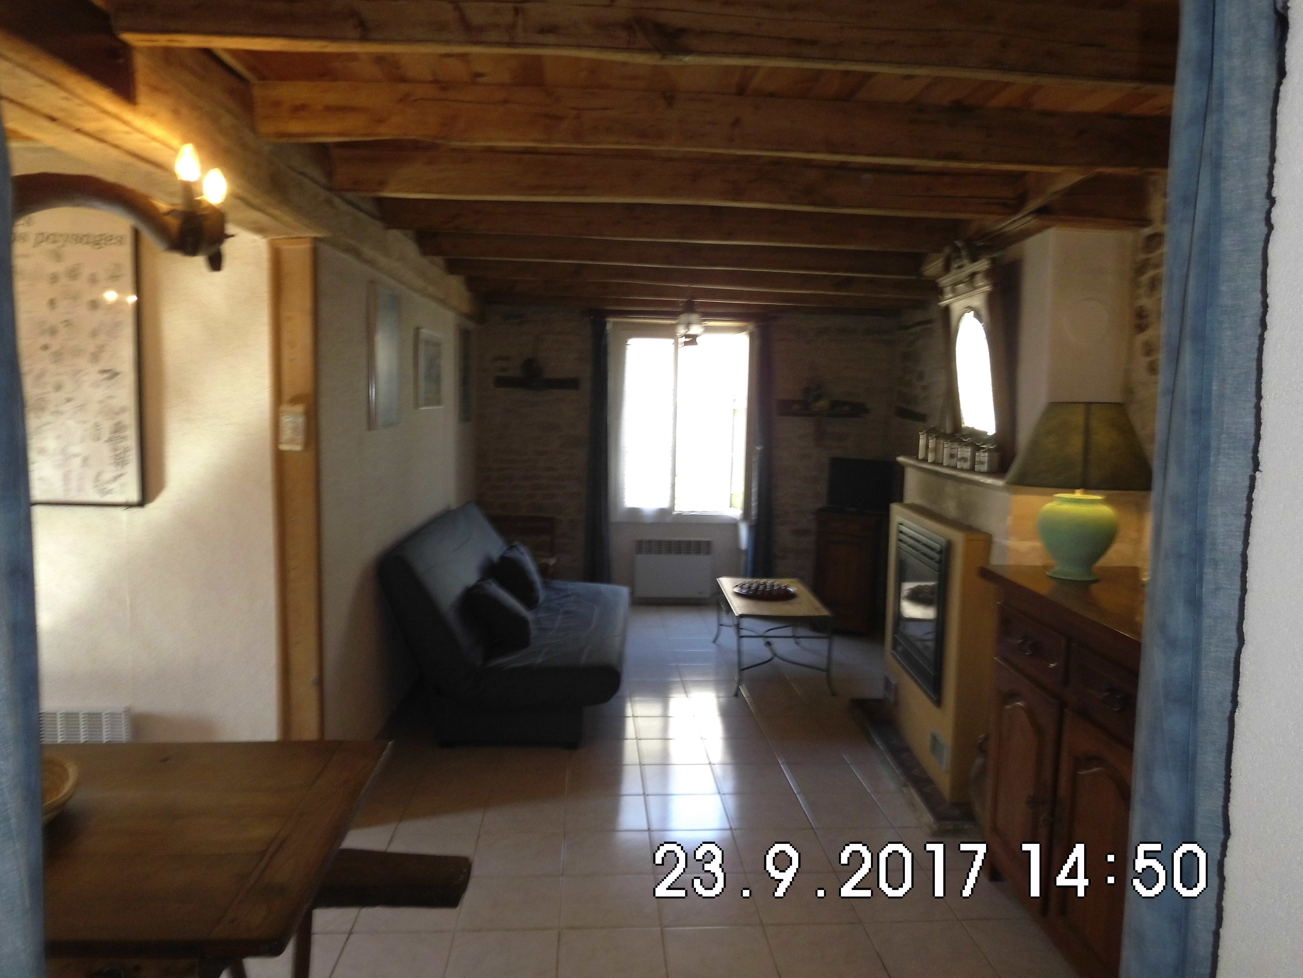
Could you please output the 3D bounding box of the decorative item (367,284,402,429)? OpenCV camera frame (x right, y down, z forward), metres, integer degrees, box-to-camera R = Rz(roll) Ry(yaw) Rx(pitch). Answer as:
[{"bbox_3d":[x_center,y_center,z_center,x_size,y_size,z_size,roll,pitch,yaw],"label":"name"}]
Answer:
[{"bbox_3d":[-1.221,-0.609,4.163,0.032,0.647,0.503,1,5,-2],"label":"decorative item"}]

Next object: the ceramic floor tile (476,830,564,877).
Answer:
[{"bbox_3d":[-0.461,1.285,3.175,0.305,0.010,0.305,1,5,-4],"label":"ceramic floor tile"}]

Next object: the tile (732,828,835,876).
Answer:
[{"bbox_3d":[0.472,1.315,3.282,0.315,0.010,0.315,1,5,-4],"label":"tile"}]

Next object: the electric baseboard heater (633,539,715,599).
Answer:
[{"bbox_3d":[0.170,0.621,7.079,0.639,0.456,0.099,1,5,-4],"label":"electric baseboard heater"}]

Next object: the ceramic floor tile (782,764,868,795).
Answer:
[{"bbox_3d":[0.736,1.246,3.873,0.305,0.010,0.305,1,5,-4],"label":"ceramic floor tile"}]

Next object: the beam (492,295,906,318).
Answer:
[{"bbox_3d":[0.333,-1.465,6.979,3.276,0.170,0.110,1,5,-4],"label":"beam"}]

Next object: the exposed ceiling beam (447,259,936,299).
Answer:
[{"bbox_3d":[0.351,-1.358,5.712,3.179,0.179,0.105,1,5,-8],"label":"exposed ceiling beam"}]

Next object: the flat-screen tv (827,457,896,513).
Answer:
[{"bbox_3d":[1.464,-0.025,6.321,0.437,0.354,0.111,4,6,30],"label":"flat-screen tv"}]

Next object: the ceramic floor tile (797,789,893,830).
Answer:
[{"bbox_3d":[0.756,1.274,3.566,0.305,0.010,0.305,1,5,-4],"label":"ceramic floor tile"}]

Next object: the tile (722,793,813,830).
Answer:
[{"bbox_3d":[0.445,1.258,3.520,0.305,0.010,0.305,0,5,-4],"label":"tile"}]

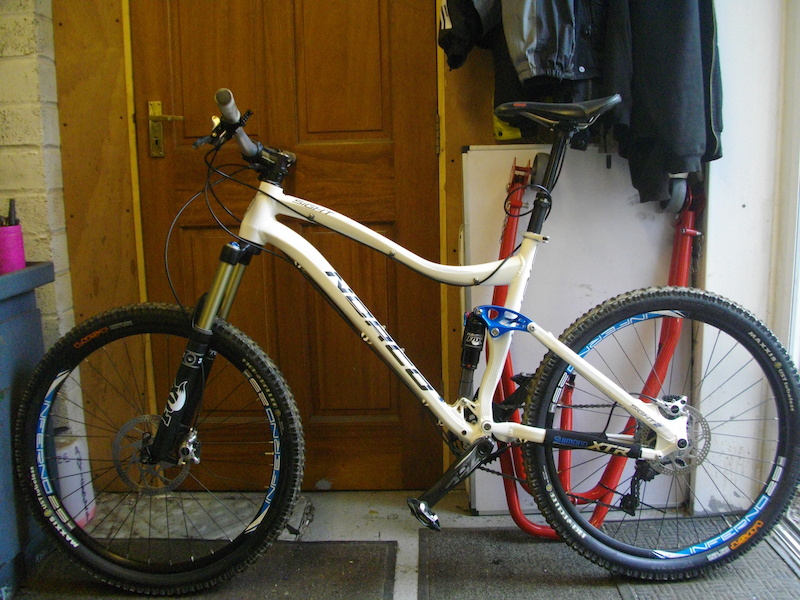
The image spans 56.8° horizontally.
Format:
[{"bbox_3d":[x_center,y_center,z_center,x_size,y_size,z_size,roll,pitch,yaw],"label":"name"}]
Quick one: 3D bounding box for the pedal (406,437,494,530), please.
[{"bbox_3d":[0.108,0.384,1.555,0.200,0.090,0.110,-43,3,2],"label":"pedal"}]

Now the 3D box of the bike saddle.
[{"bbox_3d":[0.345,-0.409,1.610,0.272,0.068,0.137,-1,4,0],"label":"bike saddle"}]

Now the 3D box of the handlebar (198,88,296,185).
[{"bbox_3d":[-0.310,-0.318,1.610,0.125,0.125,0.720,-1,4,0],"label":"handlebar"}]

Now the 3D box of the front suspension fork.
[{"bbox_3d":[-0.428,0.108,1.640,0.105,0.500,0.172,22,3,0],"label":"front suspension fork"}]

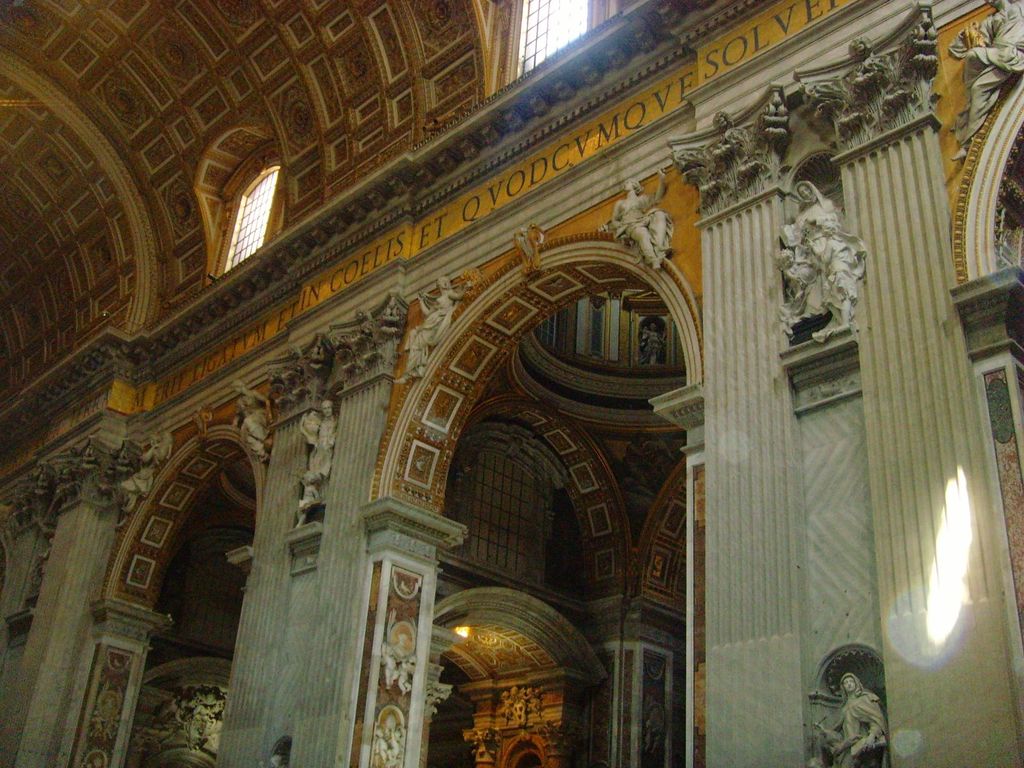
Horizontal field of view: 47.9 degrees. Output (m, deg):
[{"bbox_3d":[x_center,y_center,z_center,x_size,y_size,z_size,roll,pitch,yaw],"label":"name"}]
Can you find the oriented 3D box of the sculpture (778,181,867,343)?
[{"bbox_3d":[8.260,-3.354,30.547,1.500,5.200,2.600,26,-34,-36],"label":"sculpture"}]

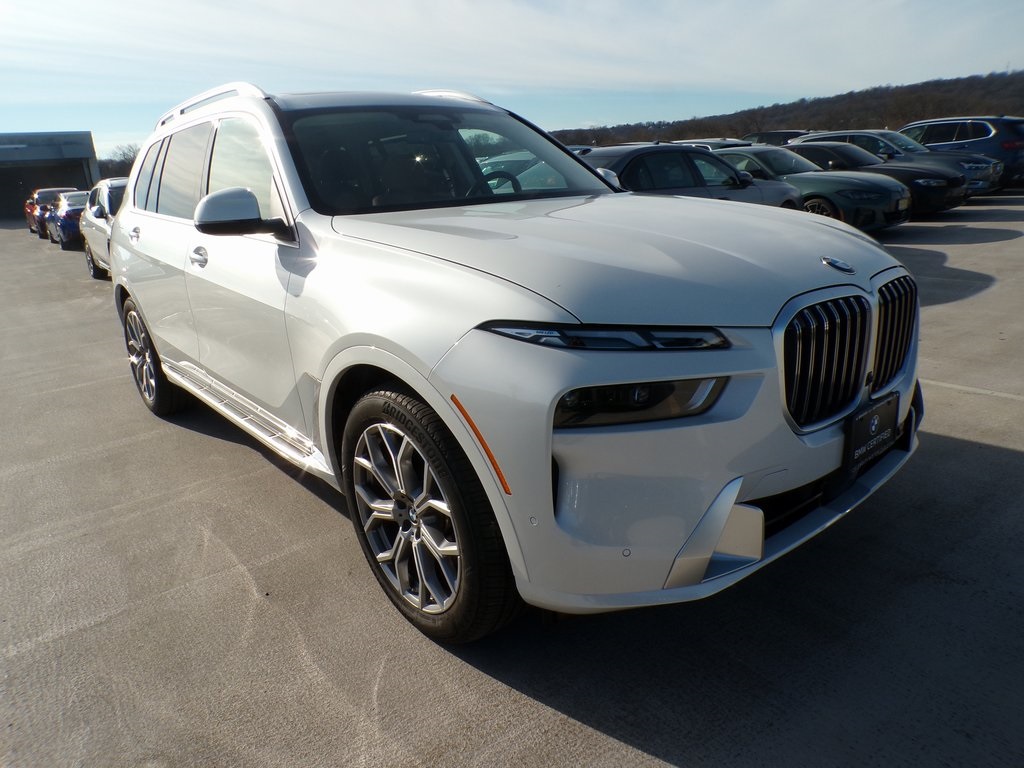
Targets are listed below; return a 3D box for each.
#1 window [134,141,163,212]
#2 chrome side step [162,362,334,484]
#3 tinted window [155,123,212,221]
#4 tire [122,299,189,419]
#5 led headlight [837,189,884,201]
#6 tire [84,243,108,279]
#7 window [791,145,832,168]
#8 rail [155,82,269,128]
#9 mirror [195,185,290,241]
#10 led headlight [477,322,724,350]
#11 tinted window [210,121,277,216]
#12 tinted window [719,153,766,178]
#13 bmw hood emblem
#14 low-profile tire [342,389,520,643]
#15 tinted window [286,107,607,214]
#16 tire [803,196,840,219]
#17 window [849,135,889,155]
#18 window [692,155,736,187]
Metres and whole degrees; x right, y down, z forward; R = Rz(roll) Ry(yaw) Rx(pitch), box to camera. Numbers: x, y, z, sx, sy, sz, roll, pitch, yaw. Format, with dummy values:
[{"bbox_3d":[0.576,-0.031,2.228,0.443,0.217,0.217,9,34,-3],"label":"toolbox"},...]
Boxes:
[{"bbox_3d":[-2.005,-1.147,3.941,0.040,0.380,0.380,6,7,-42],"label":"window"},{"bbox_3d":[-1.266,0.105,3.248,0.180,0.110,2.150,-16,20,-37],"label":"chrome side step"},{"bbox_3d":[-1.573,-1.008,3.407,0.040,0.440,0.760,6,7,-42],"label":"tinted window"},{"bbox_3d":[-2.201,-0.184,4.471,0.285,0.785,0.785,-16,20,-37],"label":"tire"},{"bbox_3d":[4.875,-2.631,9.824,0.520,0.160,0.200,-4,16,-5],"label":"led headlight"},{"bbox_3d":[-7.823,-2.340,13.400,0.280,0.750,0.750,-15,19,-32],"label":"tire"},{"bbox_3d":[5.785,-4.360,13.667,0.130,0.420,0.950,-17,21,-37],"label":"window"},{"bbox_3d":[-1.635,-1.431,3.707,0.070,0.110,1.800,-16,21,-38],"label":"rail"},{"bbox_3d":[-0.957,-0.595,2.509,0.260,0.190,0.230,-16,21,-38],"label":"mirror"},{"bbox_3d":[0.223,-0.112,1.699,0.580,0.080,0.180,-2,16,3],"label":"led headlight"},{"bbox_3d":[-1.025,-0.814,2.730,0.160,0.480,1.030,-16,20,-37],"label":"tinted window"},{"bbox_3d":[3.530,-3.352,10.898,0.900,0.440,0.060,13,-1,43],"label":"tinted window"},{"bbox_3d":[0.846,-0.307,1.840,0.084,0.013,0.084,-16,47,-37],"label":"bmw hood emblem"},{"bbox_3d":[-0.221,0.366,2.201,0.285,0.780,0.780,-16,21,-38],"label":"low-profile tire"},{"bbox_3d":[-0.225,-1.003,3.106,1.500,0.170,0.890,-16,53,-38],"label":"tinted window"},{"bbox_3d":[4.650,-2.437,10.601,0.240,0.660,0.660,-17,21,-37],"label":"tire"},{"bbox_3d":[8.112,-5.367,15.976,0.130,0.440,1.000,-17,21,-37],"label":"window"},{"bbox_3d":[2.441,-2.586,8.600,0.880,0.400,0.120,-11,18,-24],"label":"window"}]

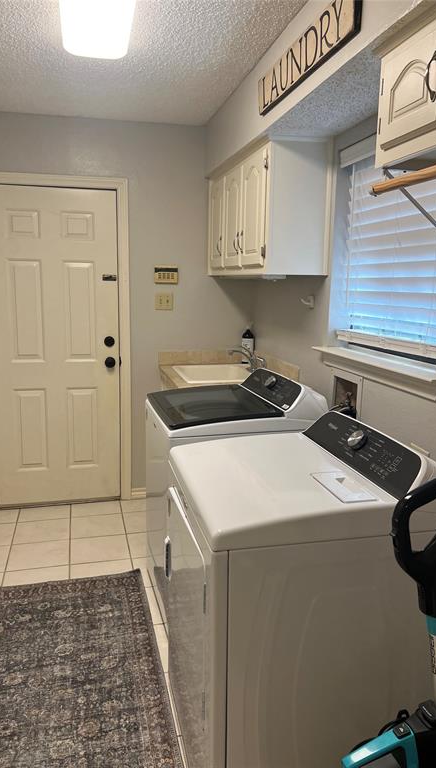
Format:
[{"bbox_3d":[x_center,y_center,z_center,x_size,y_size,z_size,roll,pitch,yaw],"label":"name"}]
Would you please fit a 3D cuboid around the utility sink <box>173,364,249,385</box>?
[{"bbox_3d":[0.027,0.029,3.544,0.515,0.202,0.660,-2,10,-14],"label":"utility sink"}]

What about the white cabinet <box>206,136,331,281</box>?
[{"bbox_3d":[0.242,-0.909,3.235,0.315,0.600,1.160,-2,10,-14],"label":"white cabinet"}]

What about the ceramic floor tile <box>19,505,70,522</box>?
[{"bbox_3d":[-1.097,0.828,3.671,0.310,0.010,0.219,-2,10,-14],"label":"ceramic floor tile"}]

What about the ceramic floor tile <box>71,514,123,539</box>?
[{"bbox_3d":[-0.727,0.865,3.488,0.310,0.010,0.308,-2,10,-14],"label":"ceramic floor tile"}]

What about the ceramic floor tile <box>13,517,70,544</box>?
[{"bbox_3d":[-1.034,0.873,3.413,0.310,0.010,0.308,-2,10,-14],"label":"ceramic floor tile"}]

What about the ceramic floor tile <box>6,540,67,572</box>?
[{"bbox_3d":[-0.959,0.926,3.112,0.310,0.010,0.308,-2,10,-14],"label":"ceramic floor tile"}]

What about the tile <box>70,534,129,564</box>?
[{"bbox_3d":[-0.652,0.918,3.187,0.310,0.010,0.308,-2,10,-14],"label":"tile"}]

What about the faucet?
[{"bbox_3d":[0.179,-0.150,3.555,0.235,0.165,0.130,-2,10,-14],"label":"faucet"}]

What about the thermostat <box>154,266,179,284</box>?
[{"bbox_3d":[-0.327,-0.696,3.716,0.152,0.103,0.030,-2,10,-14],"label":"thermostat"}]

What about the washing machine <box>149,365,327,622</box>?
[{"bbox_3d":[0.054,0.485,2.617,0.665,1.055,0.700,-2,10,-14],"label":"washing machine"}]

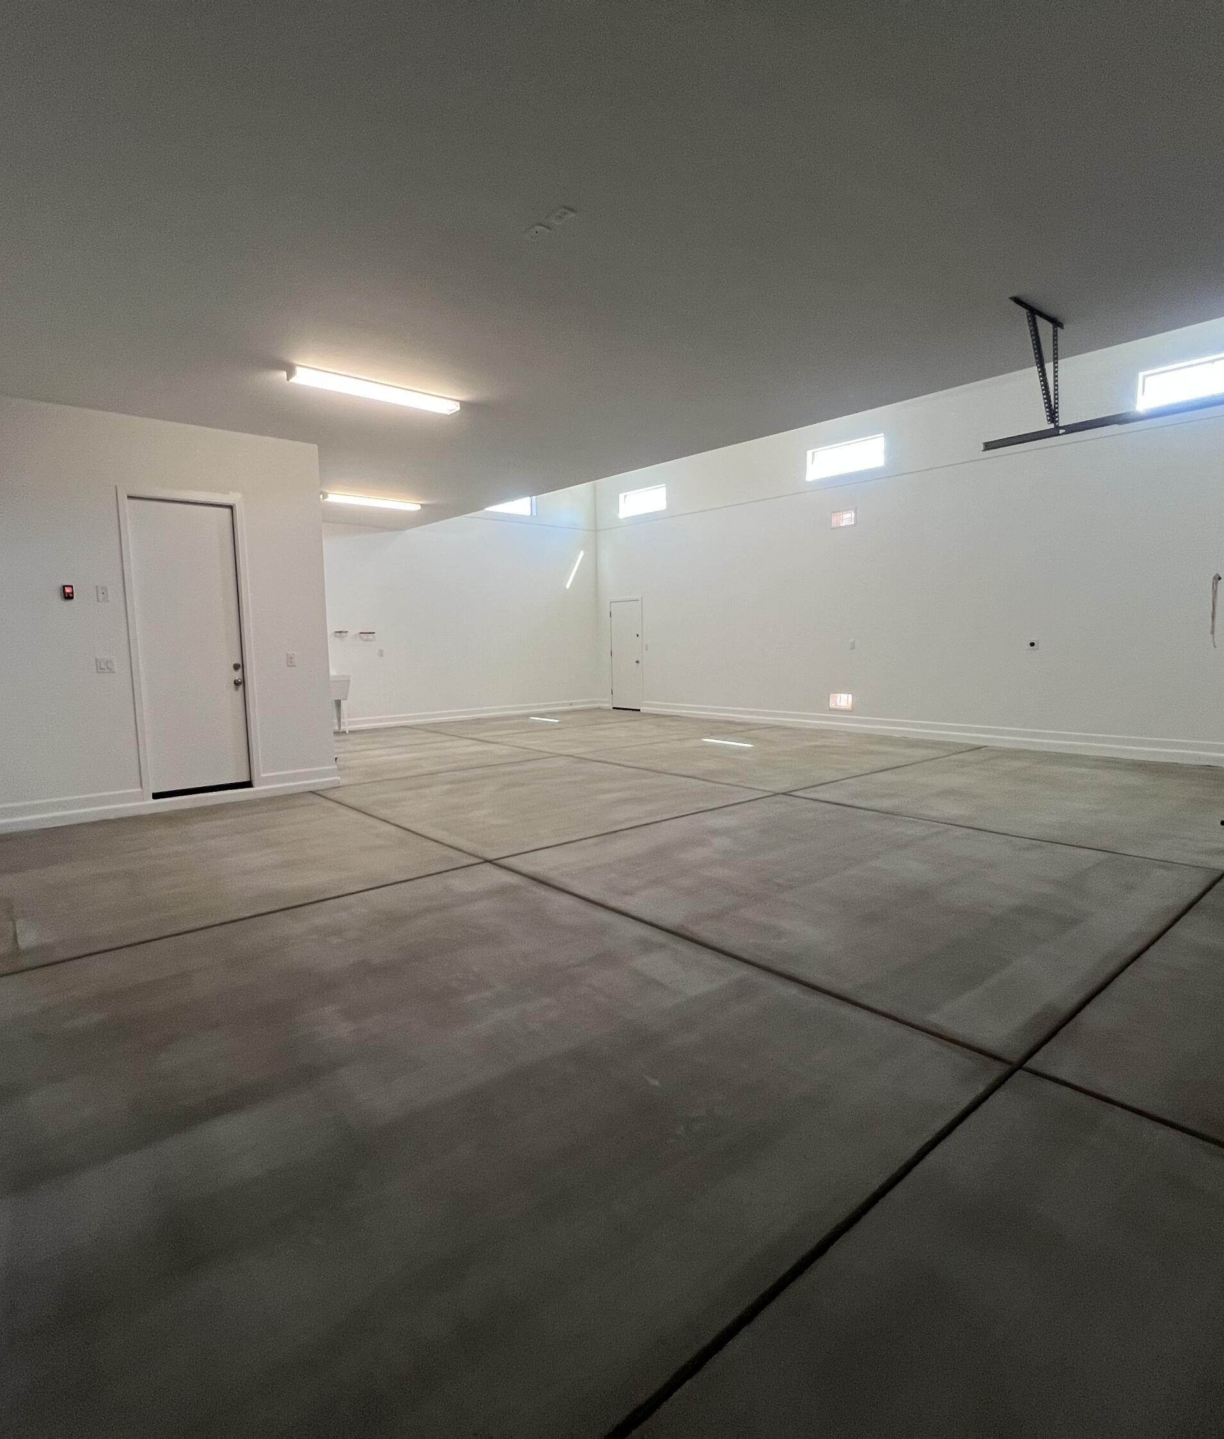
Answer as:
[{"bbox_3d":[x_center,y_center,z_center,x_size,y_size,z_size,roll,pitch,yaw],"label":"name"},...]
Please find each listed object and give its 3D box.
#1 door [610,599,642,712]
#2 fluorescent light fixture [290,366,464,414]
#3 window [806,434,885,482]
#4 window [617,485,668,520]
[{"bbox_3d":[0.309,-1.244,13.918,0.060,2.131,0.841,-6,8,-42],"label":"door"},{"bbox_3d":[-1.670,-2.373,5.231,1.220,0.070,0.170,-6,8,-42],"label":"fluorescent light fixture"},{"bbox_3d":[3.350,-3.726,10.312,0.100,0.434,1.203,-6,8,-42],"label":"window"},{"bbox_3d":[0.598,-4.006,13.302,0.100,0.435,1.196,-6,8,-42],"label":"window"}]

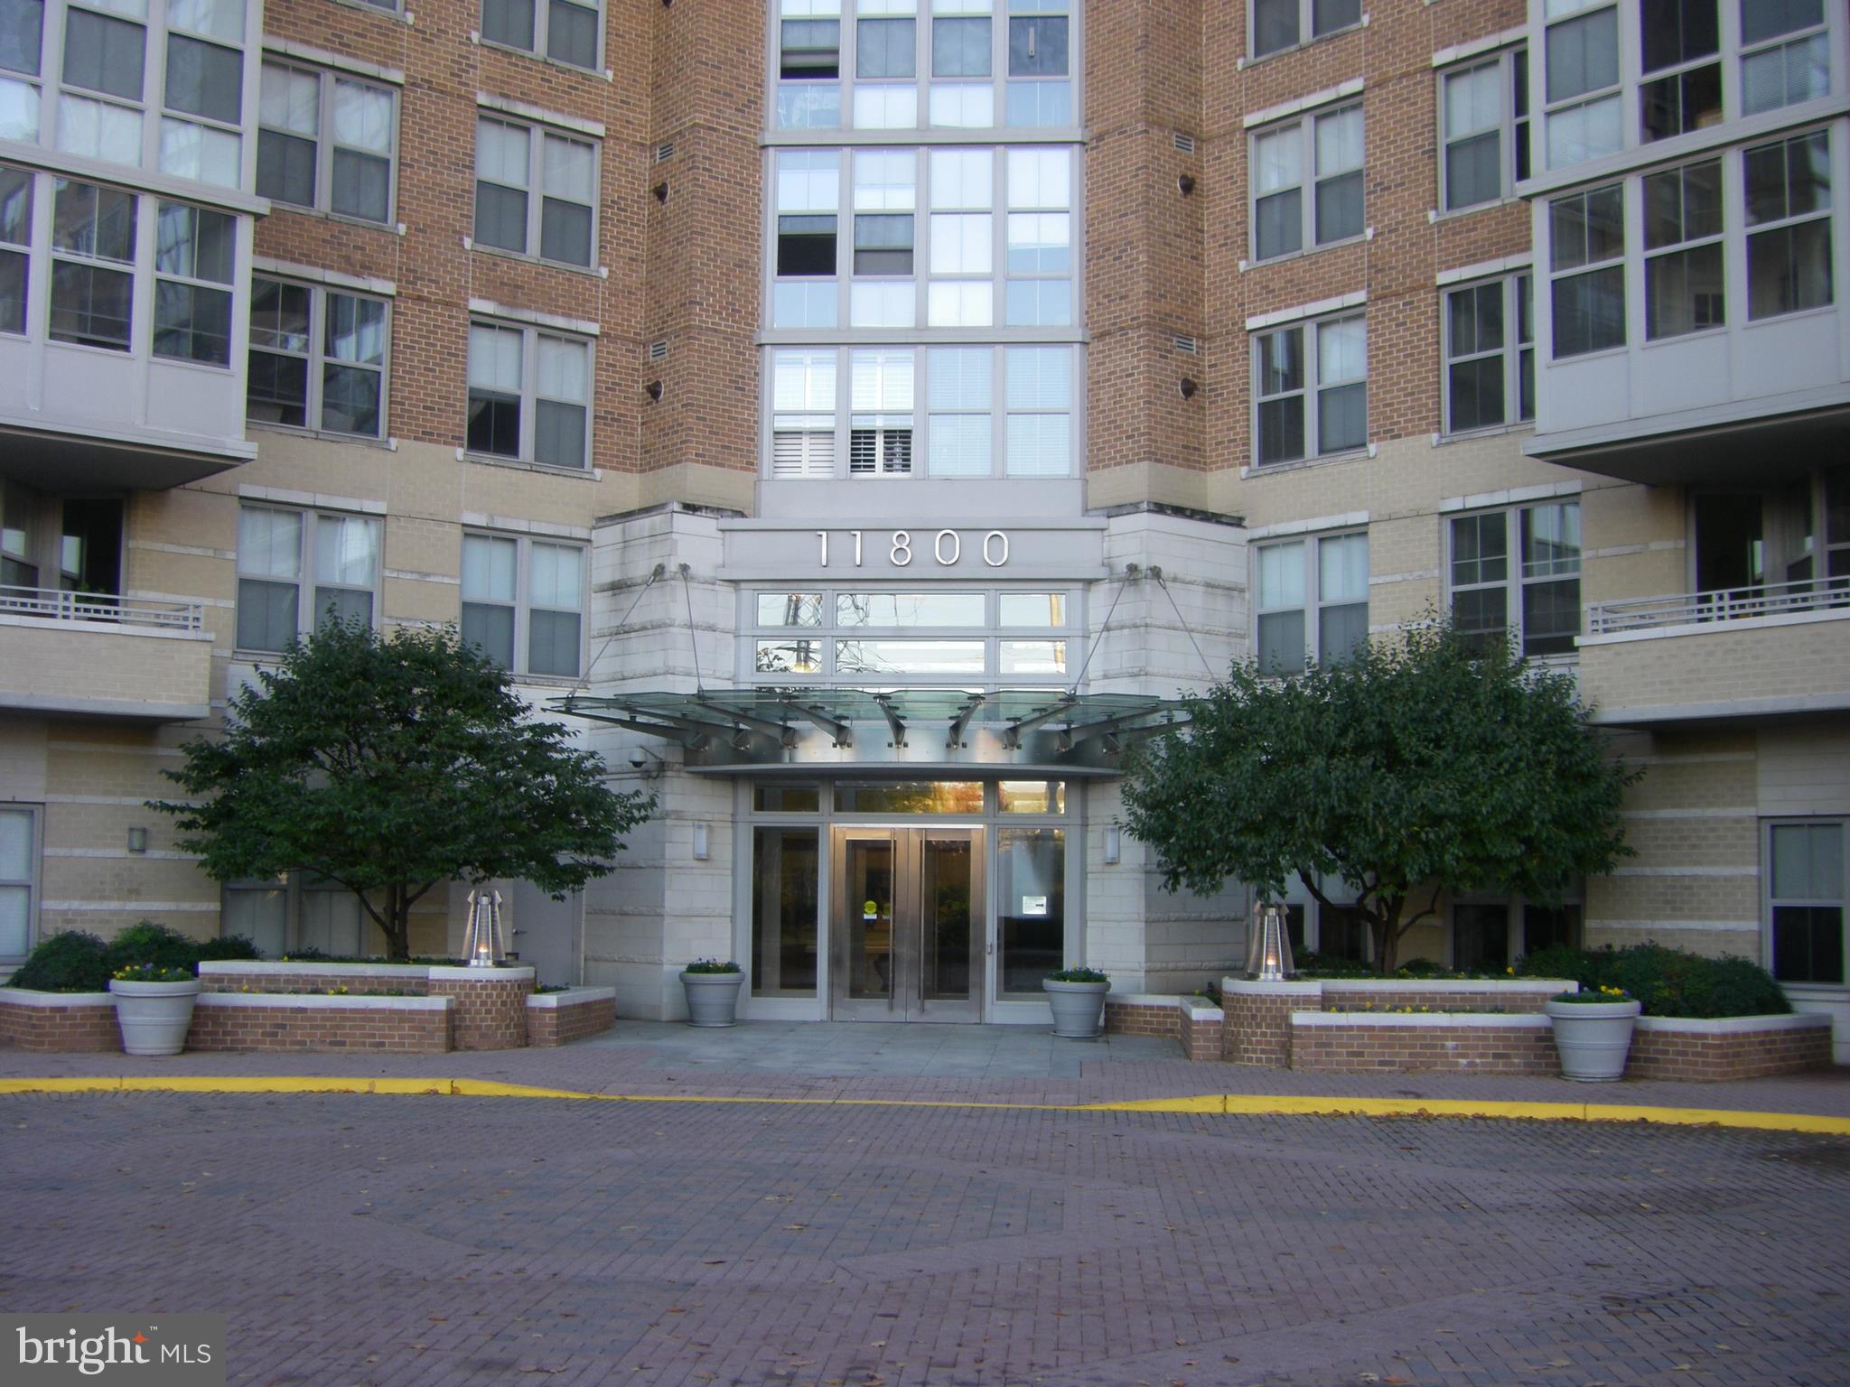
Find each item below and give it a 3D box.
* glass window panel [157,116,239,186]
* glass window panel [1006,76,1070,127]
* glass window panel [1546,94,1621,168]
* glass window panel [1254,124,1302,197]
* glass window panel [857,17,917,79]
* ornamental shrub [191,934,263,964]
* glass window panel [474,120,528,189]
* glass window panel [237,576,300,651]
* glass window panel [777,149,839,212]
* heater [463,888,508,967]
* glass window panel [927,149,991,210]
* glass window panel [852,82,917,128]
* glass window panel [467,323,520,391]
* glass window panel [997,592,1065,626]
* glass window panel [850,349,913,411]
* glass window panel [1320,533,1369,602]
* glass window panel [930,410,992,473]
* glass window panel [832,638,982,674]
[{"bbox_3d":[-7.691,-5.748,23.833,0.892,0.564,0.060,5,-7,-41],"label":"glass window panel"},{"bbox_3d":[1.522,-7.976,30.320,0.878,0.684,0.060,0,-5,4],"label":"glass window panel"},{"bbox_3d":[6.870,-5.861,23.419,0.060,0.591,0.901,5,-7,-41],"label":"glass window panel"},{"bbox_3d":[4.588,-6.924,29.165,0.060,0.839,0.777,5,-7,-42],"label":"glass window panel"},{"bbox_3d":[-0.512,-8.786,30.541,0.809,0.864,0.060,0,-5,4],"label":"glass window panel"},{"bbox_3d":[-7.795,2.964,24.844,0.850,0.600,0.750,0,-5,4],"label":"ornamental shrub"},{"bbox_3d":[-5.395,-6.938,28.781,0.774,0.834,0.060,5,-7,-40],"label":"glass window panel"},{"bbox_3d":[-7.702,-0.903,26.335,0.752,0.820,0.060,5,-7,-40],"label":"glass window panel"},{"bbox_3d":[-1.549,-6.875,30.072,0.837,0.855,0.060,0,-5,4],"label":"glass window panel"},{"bbox_3d":[-4.625,2.465,23.591,0.456,0.824,0.456,0,-5,4],"label":"heater"},{"bbox_3d":[0.472,-6.874,29.942,0.849,0.831,0.060,0,-5,4],"label":"glass window panel"},{"bbox_3d":[-0.520,-7.815,29.870,0.840,0.611,0.060,0,-5,4],"label":"glass window panel"},{"bbox_3d":[-5.489,-4.289,28.651,0.775,0.790,0.050,5,-7,-41],"label":"glass window panel"},{"bbox_3d":[1.376,-1.065,28.698,0.849,0.425,0.060,0,-5,4],"label":"glass window panel"},{"bbox_3d":[-0.575,-4.158,29.753,0.827,0.838,0.060,0,-5,4],"label":"glass window panel"},{"bbox_3d":[5.208,-1.550,27.889,0.060,0.810,0.749,5,-7,-42],"label":"glass window panel"},{"bbox_3d":[0.472,-3.296,29.625,0.831,0.823,0.060,0,-5,4],"label":"glass window panel"},{"bbox_3d":[-0.197,-0.468,28.753,1.913,0.438,0.060,0,-5,4],"label":"glass window panel"}]

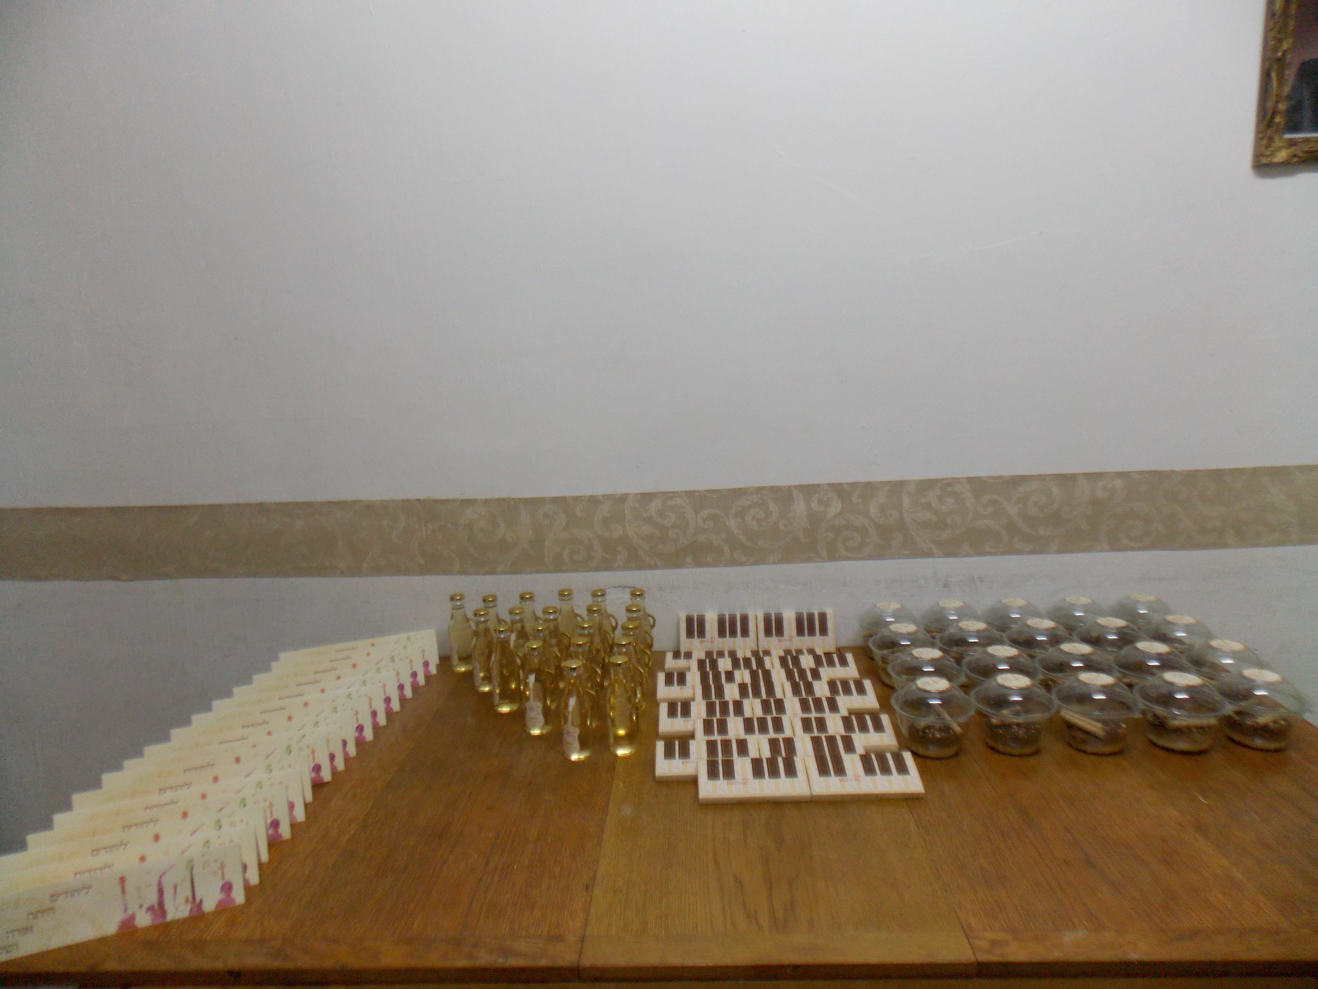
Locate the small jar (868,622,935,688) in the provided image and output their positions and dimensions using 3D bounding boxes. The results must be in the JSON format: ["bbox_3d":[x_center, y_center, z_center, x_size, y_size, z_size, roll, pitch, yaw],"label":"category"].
[{"bbox_3d":[0.441,0.291,1.581,0.122,0.103,0.122,-2,10,3],"label":"small jar"}]

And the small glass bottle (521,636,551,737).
[{"bbox_3d":[-0.200,0.320,1.451,0.049,0.152,0.045,-2,10,3],"label":"small glass bottle"}]

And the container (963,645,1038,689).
[{"bbox_3d":[0.570,0.310,1.457,0.121,0.102,0.121,-2,10,3],"label":"container"}]

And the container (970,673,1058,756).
[{"bbox_3d":[0.539,0.331,1.332,0.122,0.103,0.122,-2,10,3],"label":"container"}]

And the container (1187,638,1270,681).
[{"bbox_3d":[0.934,0.297,1.443,0.121,0.102,0.121,-2,10,3],"label":"container"}]

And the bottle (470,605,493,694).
[{"bbox_3d":[-0.326,0.291,1.643,0.049,0.152,0.045,-2,10,3],"label":"bottle"}]

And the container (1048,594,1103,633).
[{"bbox_3d":[0.822,0.258,1.719,0.123,0.104,0.123,-2,11,3],"label":"container"}]

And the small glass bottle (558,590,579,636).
[{"bbox_3d":[-0.179,0.266,1.742,0.051,0.152,0.046,-2,10,3],"label":"small glass bottle"}]

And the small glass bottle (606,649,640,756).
[{"bbox_3d":[-0.055,0.328,1.365,0.049,0.152,0.045,-2,10,3],"label":"small glass bottle"}]

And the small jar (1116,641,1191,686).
[{"bbox_3d":[0.828,0.306,1.472,0.123,0.104,0.123,-2,11,3],"label":"small jar"}]

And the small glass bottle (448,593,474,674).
[{"bbox_3d":[-0.396,0.279,1.764,0.049,0.158,0.046,3,12,26],"label":"small glass bottle"}]

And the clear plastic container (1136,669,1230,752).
[{"bbox_3d":[0.786,0.325,1.316,0.121,0.102,0.121,-2,10,3],"label":"clear plastic container"}]

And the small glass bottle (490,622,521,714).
[{"bbox_3d":[-0.271,0.306,1.547,0.049,0.152,0.045,-2,10,3],"label":"small glass bottle"}]

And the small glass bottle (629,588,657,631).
[{"bbox_3d":[-0.035,0.264,1.719,0.049,0.152,0.045,-2,10,3],"label":"small glass bottle"}]

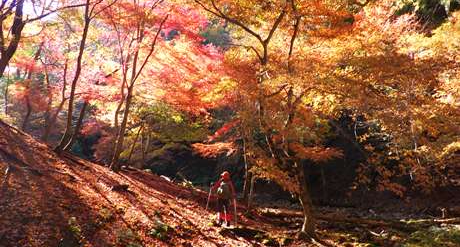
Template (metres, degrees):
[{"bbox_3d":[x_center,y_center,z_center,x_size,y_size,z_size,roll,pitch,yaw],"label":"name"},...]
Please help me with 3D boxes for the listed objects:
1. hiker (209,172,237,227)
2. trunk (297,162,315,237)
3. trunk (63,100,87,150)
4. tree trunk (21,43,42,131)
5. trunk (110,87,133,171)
[{"bbox_3d":[-0.234,2.338,11.600,0.830,1.670,0.620,0,-2,6],"label":"hiker"},{"bbox_3d":[2.273,2.288,11.200,0.510,2.260,0.420,0,-2,0],"label":"trunk"},{"bbox_3d":[-6.145,0.080,14.800,0.980,2.050,0.600,0,-2,0],"label":"trunk"},{"bbox_3d":[-10.136,-1.838,19.000,1.070,4.450,0.700,0,-2,0],"label":"tree trunk"},{"bbox_3d":[-4.520,0.250,15.500,0.870,3.460,0.600,0,-2,0],"label":"trunk"}]

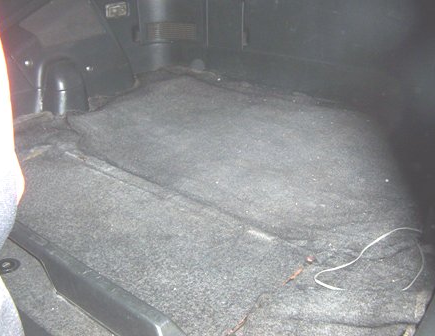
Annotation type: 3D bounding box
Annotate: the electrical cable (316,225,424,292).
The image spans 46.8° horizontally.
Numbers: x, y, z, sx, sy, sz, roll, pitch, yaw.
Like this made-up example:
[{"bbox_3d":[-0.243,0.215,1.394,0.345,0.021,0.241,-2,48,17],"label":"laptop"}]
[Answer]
[{"bbox_3d":[0.276,0.140,0.805,0.252,0.025,0.111,-19,30,-36],"label":"electrical cable"}]

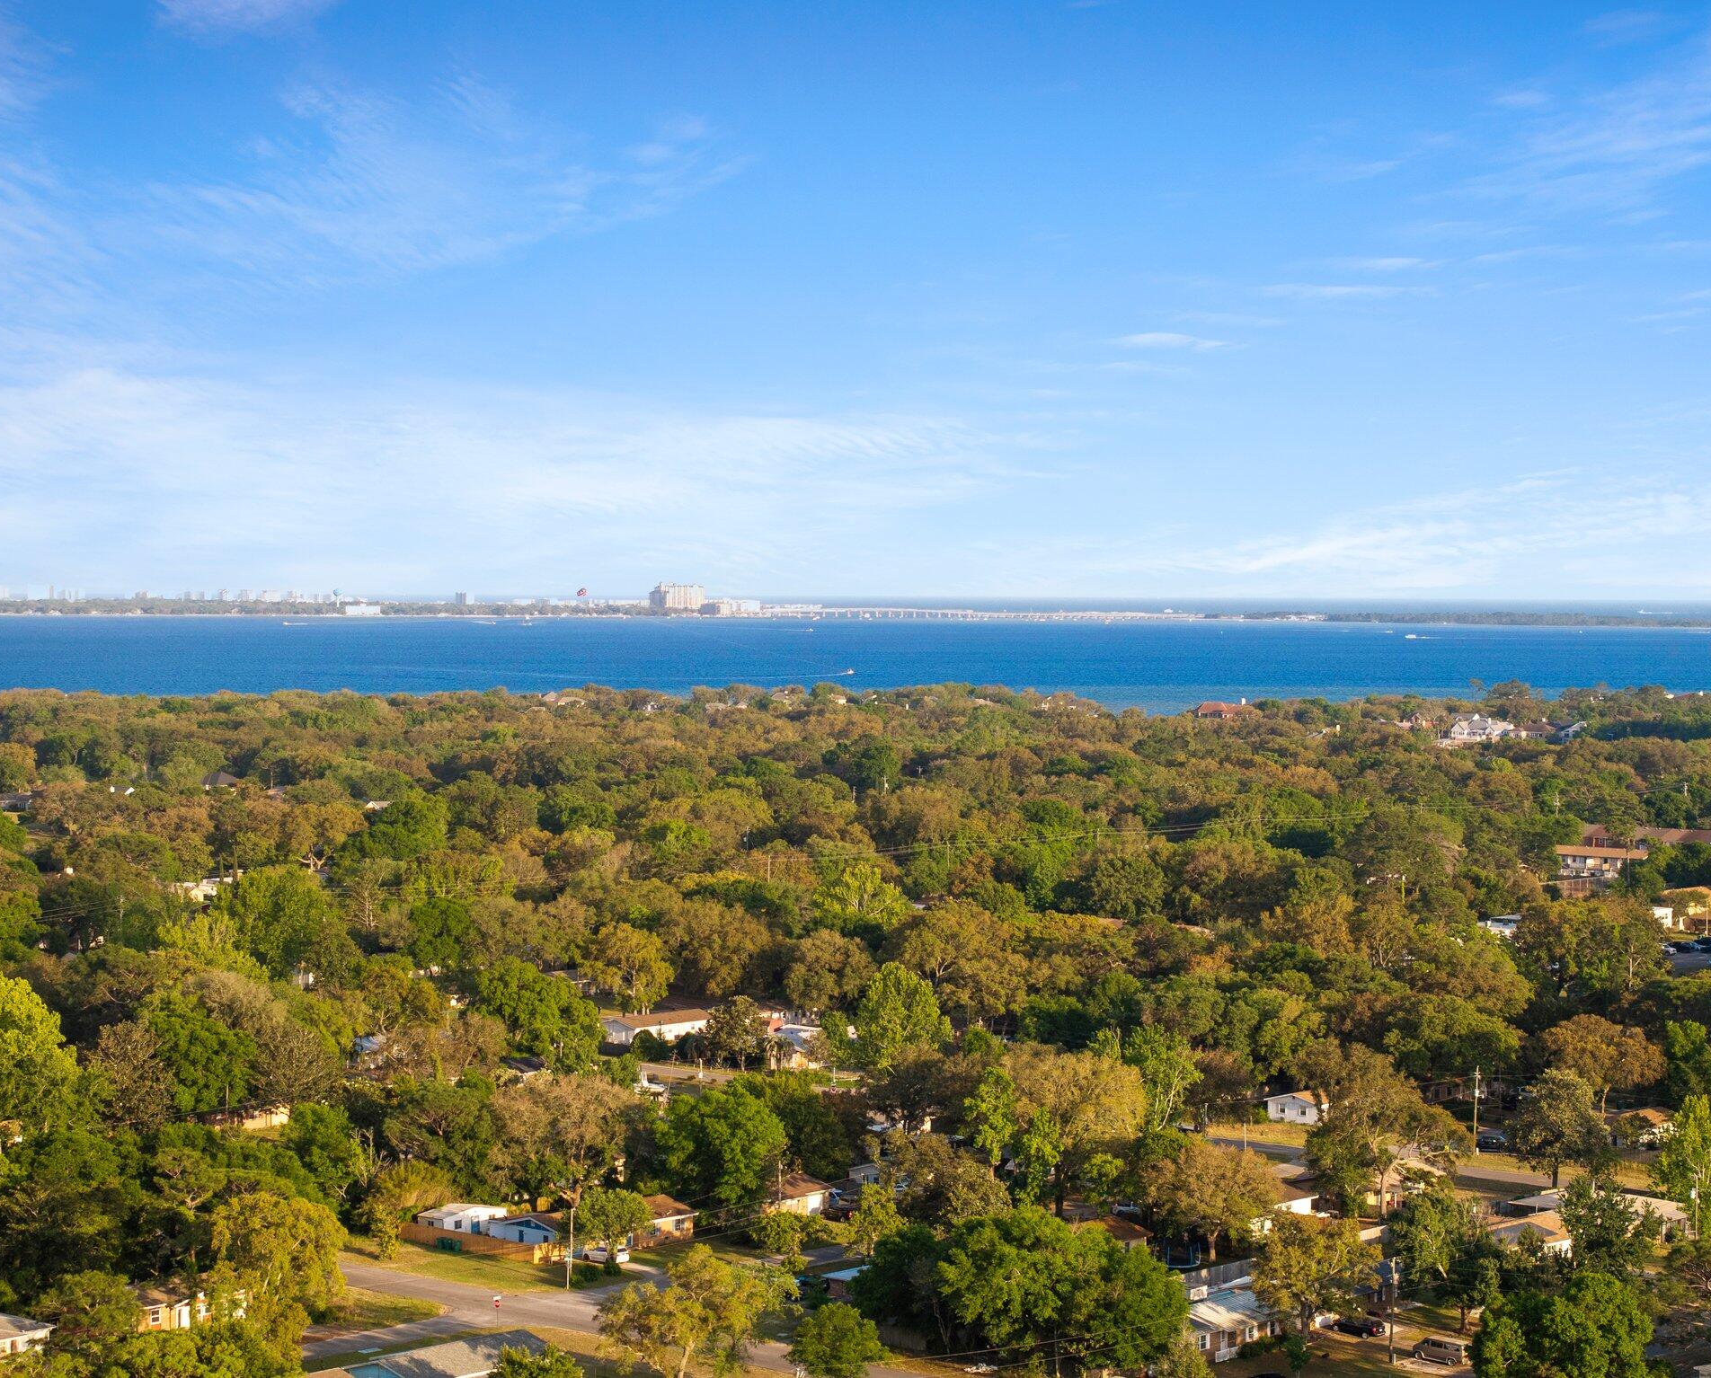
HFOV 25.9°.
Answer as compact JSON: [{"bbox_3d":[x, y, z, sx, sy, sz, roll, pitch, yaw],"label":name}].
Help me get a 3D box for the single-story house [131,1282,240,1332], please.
[{"bbox_3d":[-60.290,53.680,330.640,13.500,4.000,8.600,-1,2,-44],"label":"single-story house"}]

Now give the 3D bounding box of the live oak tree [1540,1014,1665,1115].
[{"bbox_3d":[91.500,46.130,454.900,15.240,12.870,15.240,0,2,0],"label":"live oak tree"}]

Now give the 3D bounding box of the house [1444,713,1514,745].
[{"bbox_3d":[259.550,15.820,1554.550,28.000,10.500,16.000,0,2,9],"label":"house"}]

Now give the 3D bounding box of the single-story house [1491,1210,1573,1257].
[{"bbox_3d":[62.096,53.032,358.295,8.200,4.200,13.000,2,2,40],"label":"single-story house"}]

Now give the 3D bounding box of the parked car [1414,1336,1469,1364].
[{"bbox_3d":[49.510,55.550,312.930,1.980,2.030,5.150,-1,2,-39],"label":"parked car"}]

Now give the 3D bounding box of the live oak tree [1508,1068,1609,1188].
[{"bbox_3d":[75.530,47.460,400.490,10.790,13.280,10.790,0,2,0],"label":"live oak tree"}]

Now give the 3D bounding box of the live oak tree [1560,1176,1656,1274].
[{"bbox_3d":[70.720,50.680,351.250,9.050,9.680,9.050,0,2,0],"label":"live oak tree"}]

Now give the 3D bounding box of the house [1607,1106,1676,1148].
[{"bbox_3d":[88.540,51.130,435.220,14.000,4.000,8.800,-1,2,-44],"label":"house"}]

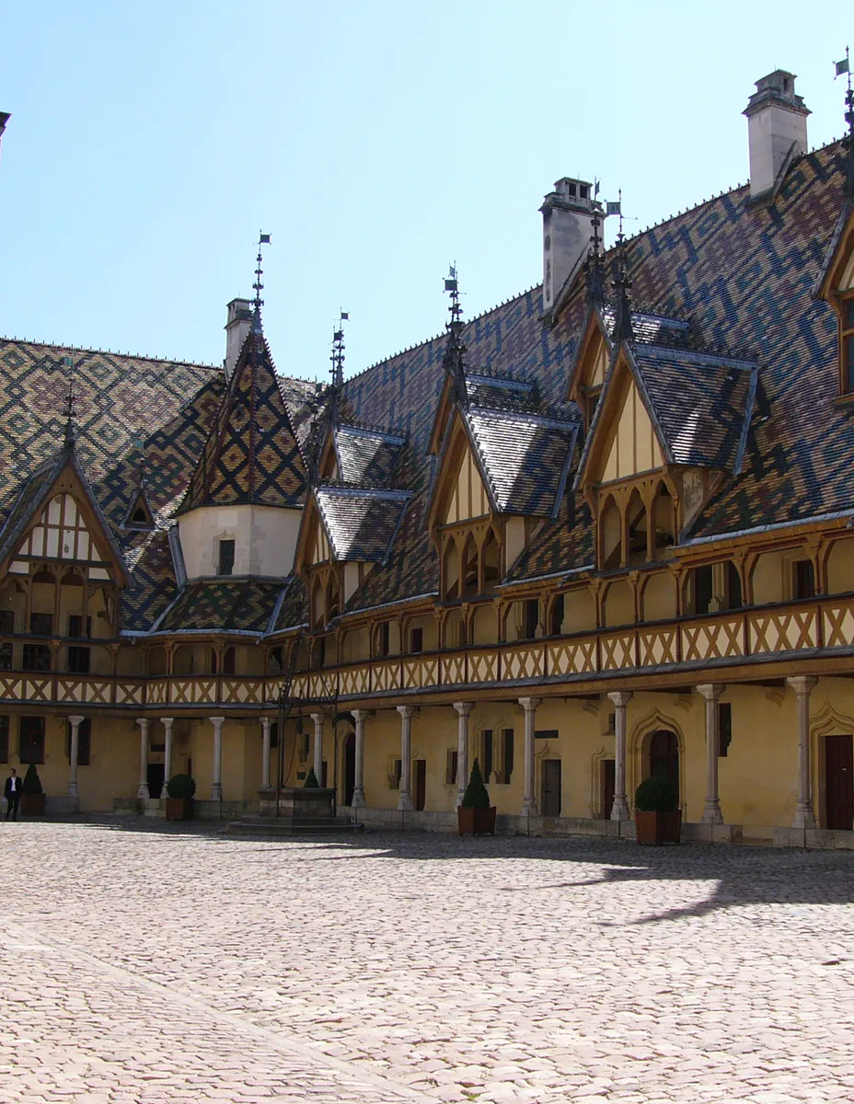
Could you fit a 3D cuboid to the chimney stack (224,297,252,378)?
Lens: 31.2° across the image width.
[{"bbox_3d":[-9.330,-10.484,76.200,1.000,4.201,1.400,6,-10,-28],"label":"chimney stack"}]

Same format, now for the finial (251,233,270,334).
[{"bbox_3d":[-7.056,-11.448,64.787,0.750,4.400,0.420,1,-9,0],"label":"finial"}]

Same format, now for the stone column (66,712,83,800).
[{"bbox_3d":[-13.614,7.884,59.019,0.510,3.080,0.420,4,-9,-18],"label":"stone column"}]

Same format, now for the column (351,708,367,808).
[{"bbox_3d":[-2.323,7.098,52.585,0.510,3.250,0.510,1,-9,0],"label":"column"}]

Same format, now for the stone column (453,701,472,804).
[{"bbox_3d":[1.101,6.194,46.222,0.510,3.250,0.510,1,-9,0],"label":"stone column"}]

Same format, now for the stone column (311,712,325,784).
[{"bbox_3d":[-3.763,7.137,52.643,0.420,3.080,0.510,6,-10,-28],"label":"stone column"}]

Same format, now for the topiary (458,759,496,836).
[{"bbox_3d":[1.415,6.876,43.000,0.770,2.125,0.770,6,-10,-28],"label":"topiary"}]

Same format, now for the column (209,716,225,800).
[{"bbox_3d":[-8.312,8.207,60.632,0.510,3.250,0.510,6,-10,-28],"label":"column"}]

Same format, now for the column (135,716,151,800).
[{"bbox_3d":[-11.739,8.567,63.450,0.510,3.250,0.510,6,-10,-28],"label":"column"}]

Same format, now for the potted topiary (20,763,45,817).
[{"bbox_3d":[-14.342,8.667,55.778,0.780,1.940,0.780,4,-9,-18],"label":"potted topiary"}]

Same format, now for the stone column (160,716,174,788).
[{"bbox_3d":[-10.635,8.470,62.668,0.510,3.250,0.510,6,-10,-28],"label":"stone column"}]

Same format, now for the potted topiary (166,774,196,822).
[{"bbox_3d":[-8.567,8.525,53.291,0.950,1.620,0.950,-3,-10,25],"label":"potted topiary"}]

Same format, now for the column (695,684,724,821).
[{"bbox_3d":[6.680,4.720,35.854,0.510,3.250,0.510,6,-10,-28],"label":"column"}]

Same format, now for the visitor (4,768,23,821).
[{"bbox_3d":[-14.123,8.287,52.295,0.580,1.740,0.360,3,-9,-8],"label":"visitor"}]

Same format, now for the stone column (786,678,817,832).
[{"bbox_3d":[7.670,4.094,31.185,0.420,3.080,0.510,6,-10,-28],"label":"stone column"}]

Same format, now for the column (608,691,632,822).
[{"bbox_3d":[4.946,5.178,39.077,0.510,3.250,0.510,6,-10,-28],"label":"column"}]

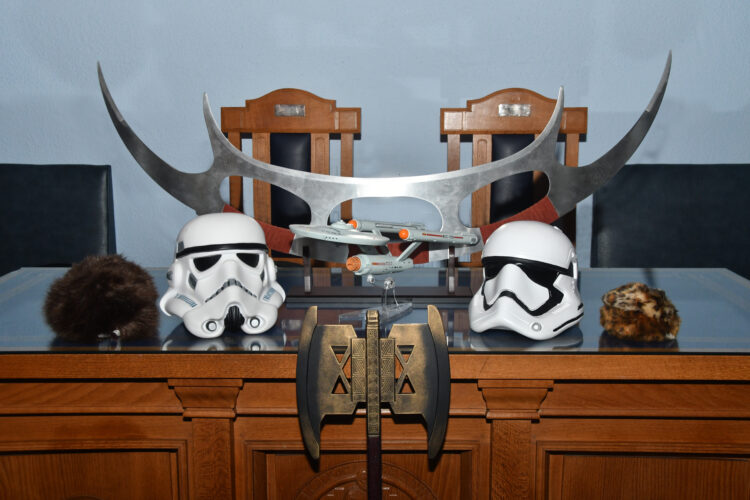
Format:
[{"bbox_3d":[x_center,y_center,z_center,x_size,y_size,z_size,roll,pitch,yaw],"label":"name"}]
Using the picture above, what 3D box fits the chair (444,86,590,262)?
[{"bbox_3d":[0.410,0.153,2.494,0.450,1.200,0.520,0,10,0],"label":"chair"}]

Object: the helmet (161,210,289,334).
[{"bbox_3d":[-0.298,0.048,1.719,0.234,0.237,0.243,-4,11,-22],"label":"helmet"}]

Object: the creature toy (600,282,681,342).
[{"bbox_3d":[0.511,0.120,1.685,0.144,0.108,0.130,0,10,0],"label":"creature toy"}]

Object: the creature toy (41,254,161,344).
[{"bbox_3d":[-0.524,0.093,1.689,0.204,0.161,0.198,0,10,0],"label":"creature toy"}]

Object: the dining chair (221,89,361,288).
[{"bbox_3d":[-0.259,0.135,2.594,0.450,1.200,0.520,0,10,0],"label":"dining chair"}]

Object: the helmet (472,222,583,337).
[{"bbox_3d":[0.294,0.058,1.697,0.200,0.226,0.224,7,13,34],"label":"helmet"}]

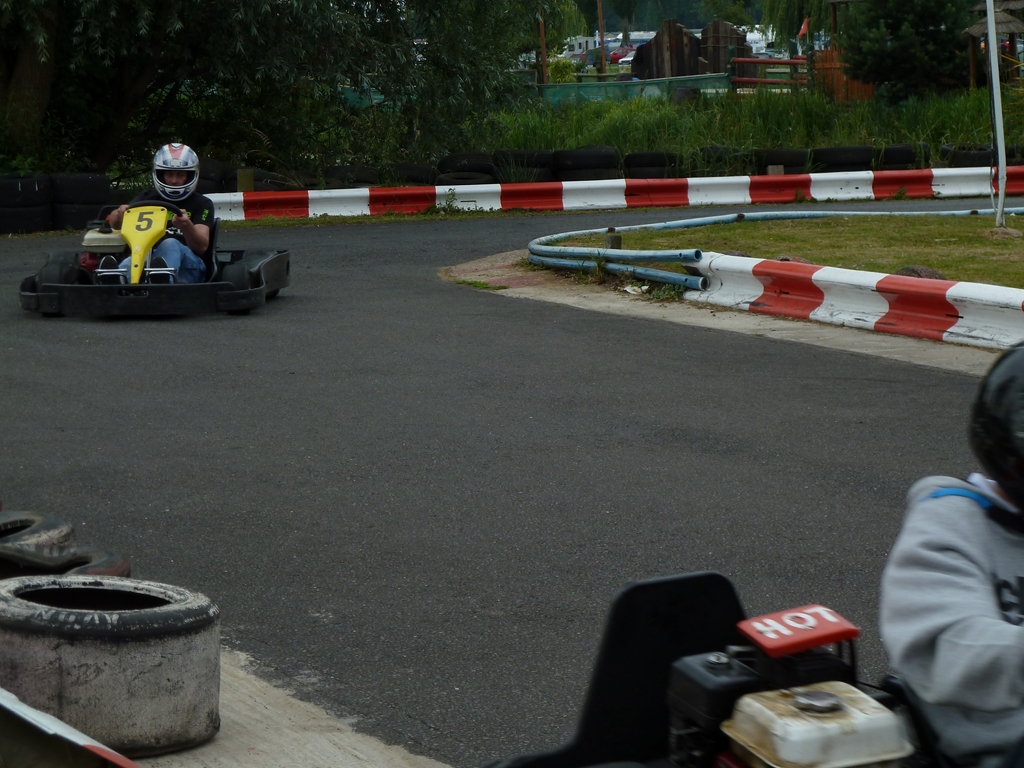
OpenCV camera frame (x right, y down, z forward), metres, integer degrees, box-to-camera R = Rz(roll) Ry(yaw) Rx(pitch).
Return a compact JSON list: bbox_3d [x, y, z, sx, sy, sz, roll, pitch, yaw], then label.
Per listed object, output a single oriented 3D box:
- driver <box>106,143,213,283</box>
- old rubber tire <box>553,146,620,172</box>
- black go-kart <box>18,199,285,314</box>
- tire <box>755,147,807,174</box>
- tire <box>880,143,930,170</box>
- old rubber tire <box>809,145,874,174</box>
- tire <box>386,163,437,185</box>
[{"bbox_3d":[-1.990,-0.913,15.999,0.590,0.870,1.150,-1,6,2],"label":"driver"},{"bbox_3d":[0.745,-2.266,28.600,0.650,0.210,0.650,-1,6,0],"label":"old rubber tire"},{"bbox_3d":[-1.976,-0.735,16.068,1.350,0.610,1.820,-1,6,2],"label":"black go-kart"},{"bbox_3d":[2.743,-2.295,28.900,0.590,0.190,0.590,-1,6,0],"label":"tire"},{"bbox_3d":[4.022,-2.341,29.100,0.570,0.190,0.570,-1,6,0],"label":"tire"},{"bbox_3d":[3.380,-2.318,29.000,0.630,0.200,0.630,-1,6,0],"label":"old rubber tire"},{"bbox_3d":[-1.002,-2.096,28.300,0.560,0.190,0.560,-1,6,0],"label":"tire"}]

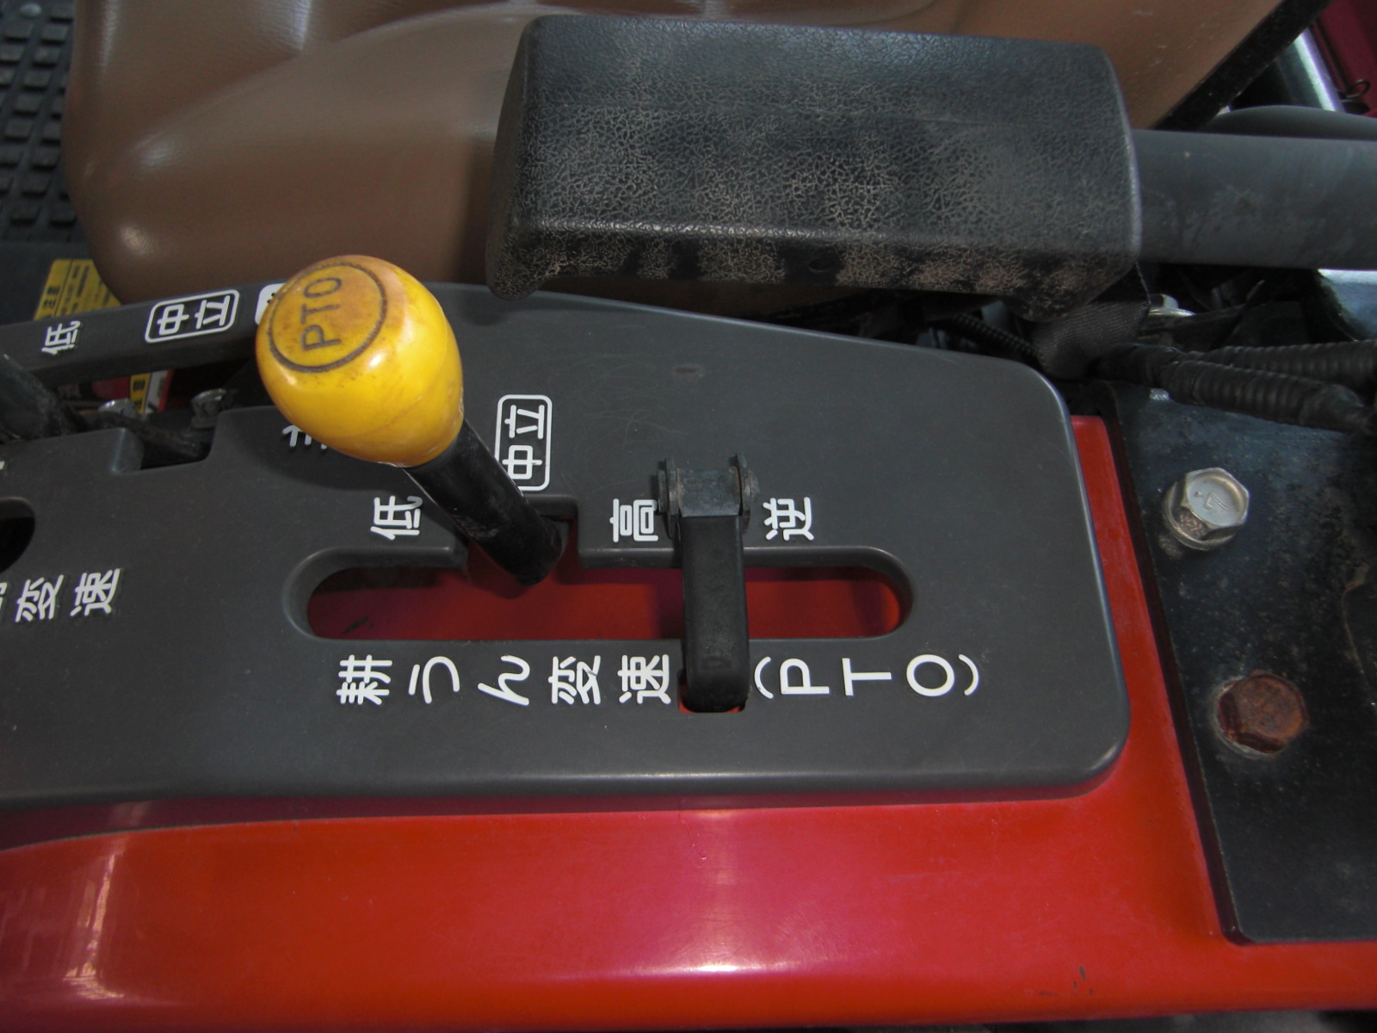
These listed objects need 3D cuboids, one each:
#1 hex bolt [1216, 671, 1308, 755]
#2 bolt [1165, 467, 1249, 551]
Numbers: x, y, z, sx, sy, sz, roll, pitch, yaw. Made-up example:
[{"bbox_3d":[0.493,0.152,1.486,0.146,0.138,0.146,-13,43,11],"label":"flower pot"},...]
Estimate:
[{"bbox_3d":[0.142,0.048,0.275,0.020,0.007,0.018,22,64,9],"label":"hex bolt"},{"bbox_3d":[0.140,-0.003,0.300,0.021,0.008,0.021,-38,70,-20],"label":"bolt"}]

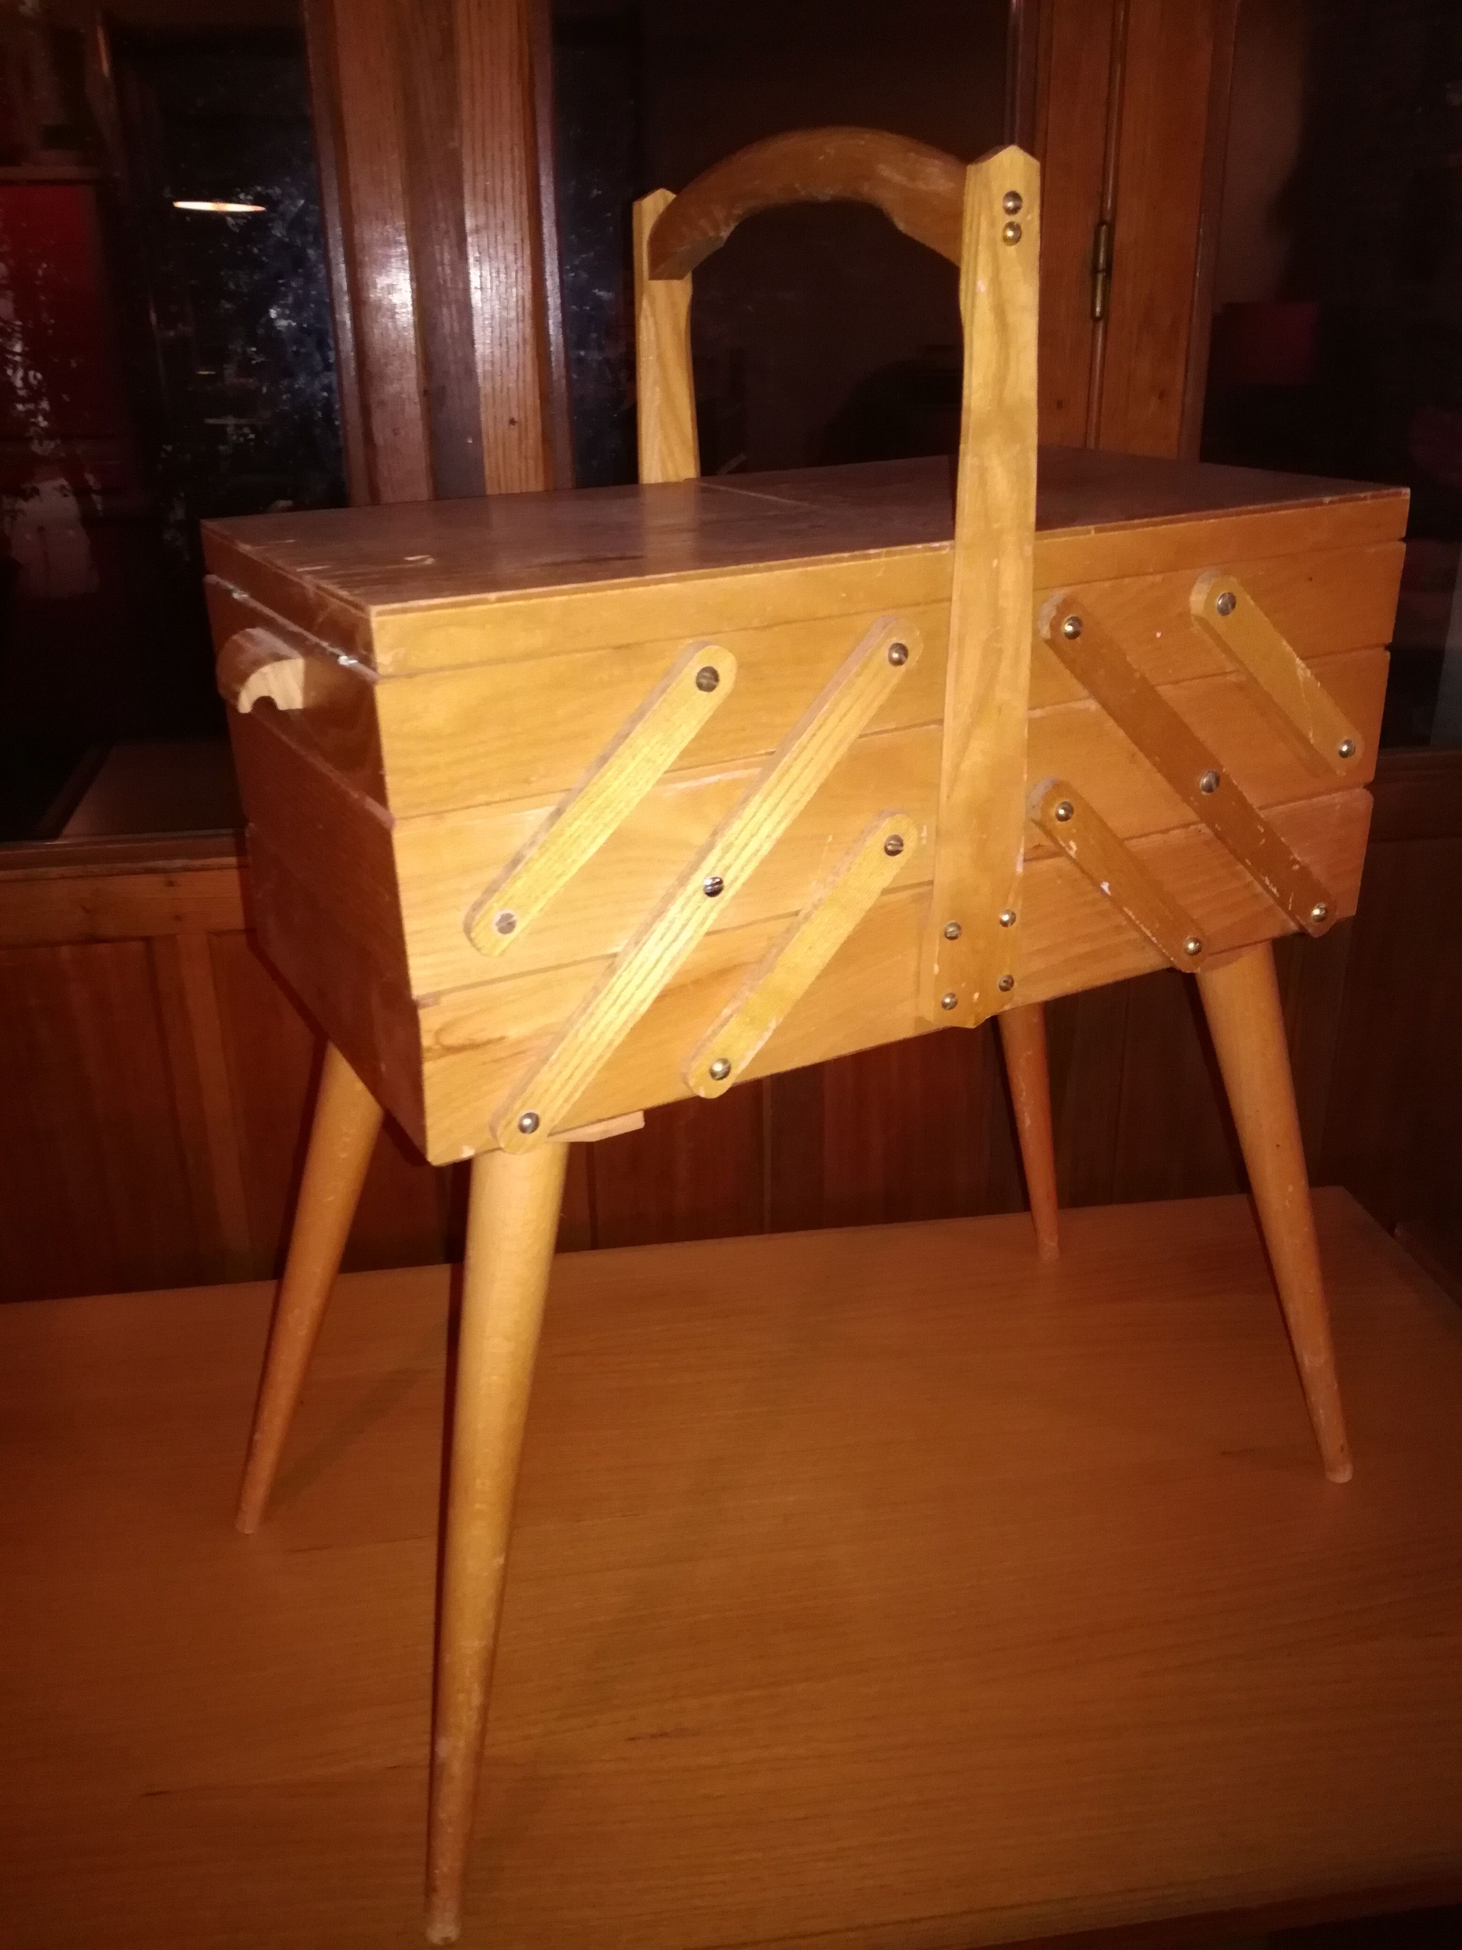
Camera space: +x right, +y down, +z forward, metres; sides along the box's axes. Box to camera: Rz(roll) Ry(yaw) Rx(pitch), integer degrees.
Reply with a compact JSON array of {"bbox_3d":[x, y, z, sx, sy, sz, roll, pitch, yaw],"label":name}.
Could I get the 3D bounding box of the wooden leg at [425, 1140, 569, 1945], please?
[{"bbox_3d":[-0.096,0.218,0.585,0.036,0.351,0.036,1,12,-31],"label":"wooden leg"}]

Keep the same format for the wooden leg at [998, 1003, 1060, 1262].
[{"bbox_3d":[0.185,0.054,0.945,0.036,0.353,0.036,-29,39,-18],"label":"wooden leg"}]

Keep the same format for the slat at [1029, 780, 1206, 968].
[{"bbox_3d":[0.159,-0.038,0.613,0.125,0.019,0.008,36,-1,-36],"label":"slat"}]

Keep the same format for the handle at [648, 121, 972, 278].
[{"bbox_3d":[0.028,-0.293,0.577,0.018,0.047,0.240,-14,26,-26],"label":"handle"}]

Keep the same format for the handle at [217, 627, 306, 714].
[{"bbox_3d":[-0.167,-0.106,0.536,0.021,0.020,0.053,-14,26,-26],"label":"handle"}]

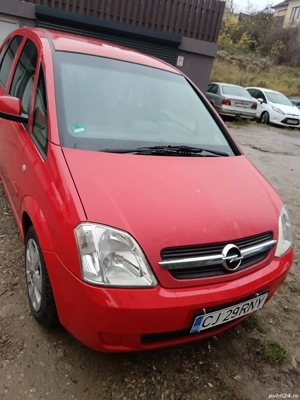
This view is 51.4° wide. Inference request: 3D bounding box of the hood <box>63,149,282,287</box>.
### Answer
[{"bbox_3d":[0.272,0.040,1.802,1.420,0.490,0.800,-3,24,-31],"label":"hood"}]

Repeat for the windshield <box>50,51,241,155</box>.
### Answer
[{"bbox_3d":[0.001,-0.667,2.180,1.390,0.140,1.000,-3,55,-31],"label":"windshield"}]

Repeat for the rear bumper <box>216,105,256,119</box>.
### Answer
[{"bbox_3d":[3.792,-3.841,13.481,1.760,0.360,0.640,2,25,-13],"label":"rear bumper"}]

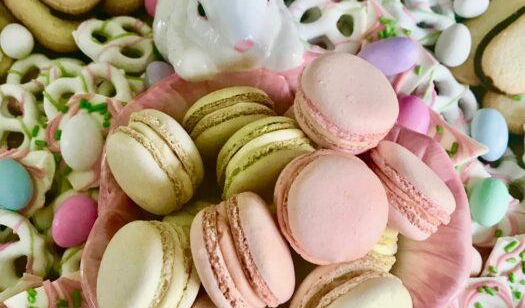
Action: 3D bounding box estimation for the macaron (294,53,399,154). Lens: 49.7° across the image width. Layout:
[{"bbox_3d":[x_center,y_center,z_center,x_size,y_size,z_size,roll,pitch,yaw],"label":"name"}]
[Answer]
[{"bbox_3d":[0.037,-0.023,0.252,0.045,0.025,0.045,9,58,-15],"label":"macaron"}]

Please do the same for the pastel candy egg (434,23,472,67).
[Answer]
[{"bbox_3d":[0.097,-0.055,0.287,0.017,0.017,0.024,20,80,0],"label":"pastel candy egg"}]

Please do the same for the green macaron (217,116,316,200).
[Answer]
[{"bbox_3d":[0.004,0.005,0.247,0.045,0.045,0.026,-22,62,-12],"label":"green macaron"}]

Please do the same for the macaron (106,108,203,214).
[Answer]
[{"bbox_3d":[-0.045,0.004,0.240,0.028,0.044,0.044,-37,90,-31],"label":"macaron"}]

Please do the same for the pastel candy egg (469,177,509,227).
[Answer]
[{"bbox_3d":[0.098,0.021,0.245,0.016,0.016,0.024,22,61,10],"label":"pastel candy egg"}]

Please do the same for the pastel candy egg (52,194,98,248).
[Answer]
[{"bbox_3d":[-0.077,0.028,0.232,0.018,0.018,0.025,13,41,6],"label":"pastel candy egg"}]

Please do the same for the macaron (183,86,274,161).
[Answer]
[{"bbox_3d":[-0.014,-0.011,0.263,0.044,0.044,0.026,-18,63,0],"label":"macaron"}]

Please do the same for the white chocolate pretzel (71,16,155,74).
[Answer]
[{"bbox_3d":[-0.072,-0.053,0.272,0.037,0.009,0.032,0,63,0],"label":"white chocolate pretzel"}]

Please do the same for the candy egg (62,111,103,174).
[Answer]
[{"bbox_3d":[-0.077,-0.005,0.242,0.018,0.018,0.025,-4,68,-2],"label":"candy egg"}]

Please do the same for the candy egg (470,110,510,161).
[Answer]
[{"bbox_3d":[0.105,-0.009,0.261,0.017,0.017,0.025,1,73,0],"label":"candy egg"}]

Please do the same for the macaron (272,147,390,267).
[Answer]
[{"bbox_3d":[0.027,0.021,0.226,0.045,0.024,0.045,5,79,-24],"label":"macaron"}]

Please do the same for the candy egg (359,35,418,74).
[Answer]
[{"bbox_3d":[0.059,-0.046,0.266,0.029,0.017,0.017,-16,64,-8],"label":"candy egg"}]

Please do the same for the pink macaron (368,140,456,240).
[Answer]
[{"bbox_3d":[0.061,0.015,0.246,0.045,0.045,0.025,35,109,-14],"label":"pink macaron"}]

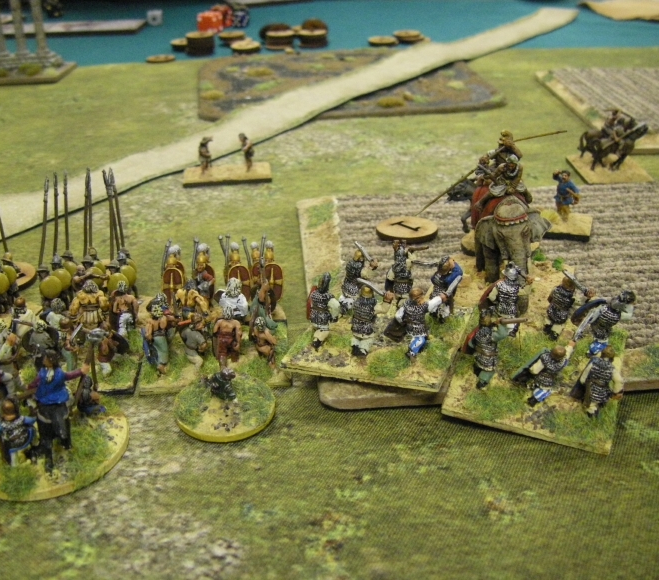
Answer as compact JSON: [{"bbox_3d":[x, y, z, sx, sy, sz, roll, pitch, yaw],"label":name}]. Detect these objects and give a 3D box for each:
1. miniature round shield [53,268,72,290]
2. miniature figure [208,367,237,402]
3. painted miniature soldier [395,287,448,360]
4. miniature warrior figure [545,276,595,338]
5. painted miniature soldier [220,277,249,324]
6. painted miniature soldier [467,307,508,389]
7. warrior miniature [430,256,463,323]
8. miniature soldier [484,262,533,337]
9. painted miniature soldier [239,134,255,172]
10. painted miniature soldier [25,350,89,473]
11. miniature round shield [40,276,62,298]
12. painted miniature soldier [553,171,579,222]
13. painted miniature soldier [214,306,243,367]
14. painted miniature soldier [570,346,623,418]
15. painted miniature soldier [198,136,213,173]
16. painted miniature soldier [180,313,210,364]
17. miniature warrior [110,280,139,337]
[{"bbox_3d":[-0.085,-0.003,0.268,0.007,0.007,0.002,-6,27,-9],"label":"miniature round shield"},{"bbox_3d":[-0.028,0.024,0.223,0.009,0.007,0.006,-17,32,-31],"label":"miniature figure"},{"bbox_3d":[0.023,0.008,0.216,0.015,0.018,0.009,6,28,11],"label":"painted miniature soldier"},{"bbox_3d":[0.063,0.004,0.226,0.013,0.018,0.009,13,41,17],"label":"miniature warrior figure"},{"bbox_3d":[-0.028,0.005,0.244,0.011,0.018,0.009,-1,27,-4],"label":"painted miniature soldier"},{"bbox_3d":[0.041,0.016,0.217,0.013,0.021,0.009,10,28,18],"label":"painted miniature soldier"},{"bbox_3d":[0.032,0.000,0.233,0.008,0.017,0.009,9,29,18],"label":"warrior miniature"},{"bbox_3d":[0.047,0.002,0.227,0.013,0.021,0.009,8,40,11],"label":"miniature soldier"},{"bbox_3d":[-0.037,-0.062,0.381,0.007,0.018,0.006,0,27,-2],"label":"painted miniature soldier"},{"bbox_3d":[-0.063,0.027,0.200,0.015,0.027,0.024,-8,31,-14],"label":"painted miniature soldier"},{"bbox_3d":[-0.085,-0.001,0.255,0.007,0.007,0.002,-4,15,-9],"label":"miniature round shield"},{"bbox_3d":[0.089,-0.035,0.318,0.011,0.018,0.007,14,30,24],"label":"painted miniature soldier"},{"bbox_3d":[-0.028,0.012,0.238,0.007,0.016,0.009,-2,26,0],"label":"painted miniature soldier"},{"bbox_3d":[0.064,0.022,0.204,0.012,0.018,0.009,10,41,14],"label":"painted miniature soldier"},{"bbox_3d":[-0.053,-0.058,0.367,0.007,0.015,0.007,7,28,13],"label":"painted miniature soldier"},{"bbox_3d":[-0.036,0.014,0.225,0.010,0.014,0.011,-21,34,-35],"label":"painted miniature soldier"},{"bbox_3d":[-0.060,0.005,0.246,0.009,0.018,0.008,-3,27,-7],"label":"miniature warrior"}]

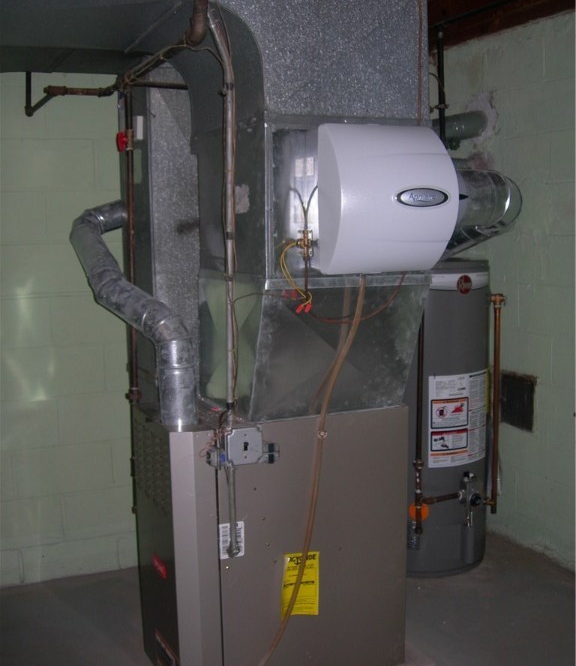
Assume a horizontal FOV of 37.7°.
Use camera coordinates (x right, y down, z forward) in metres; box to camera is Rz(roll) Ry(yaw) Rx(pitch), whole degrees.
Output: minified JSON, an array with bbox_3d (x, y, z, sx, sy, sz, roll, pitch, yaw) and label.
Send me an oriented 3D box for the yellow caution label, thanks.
[{"bbox_3d":[0.042,0.760,2.530,0.117,0.204,0.008,-5,10,-23],"label":"yellow caution label"}]

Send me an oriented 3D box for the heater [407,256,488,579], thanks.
[{"bbox_3d":[0.586,0.337,3.591,0.535,1.265,0.565,-1,9,0],"label":"heater"}]

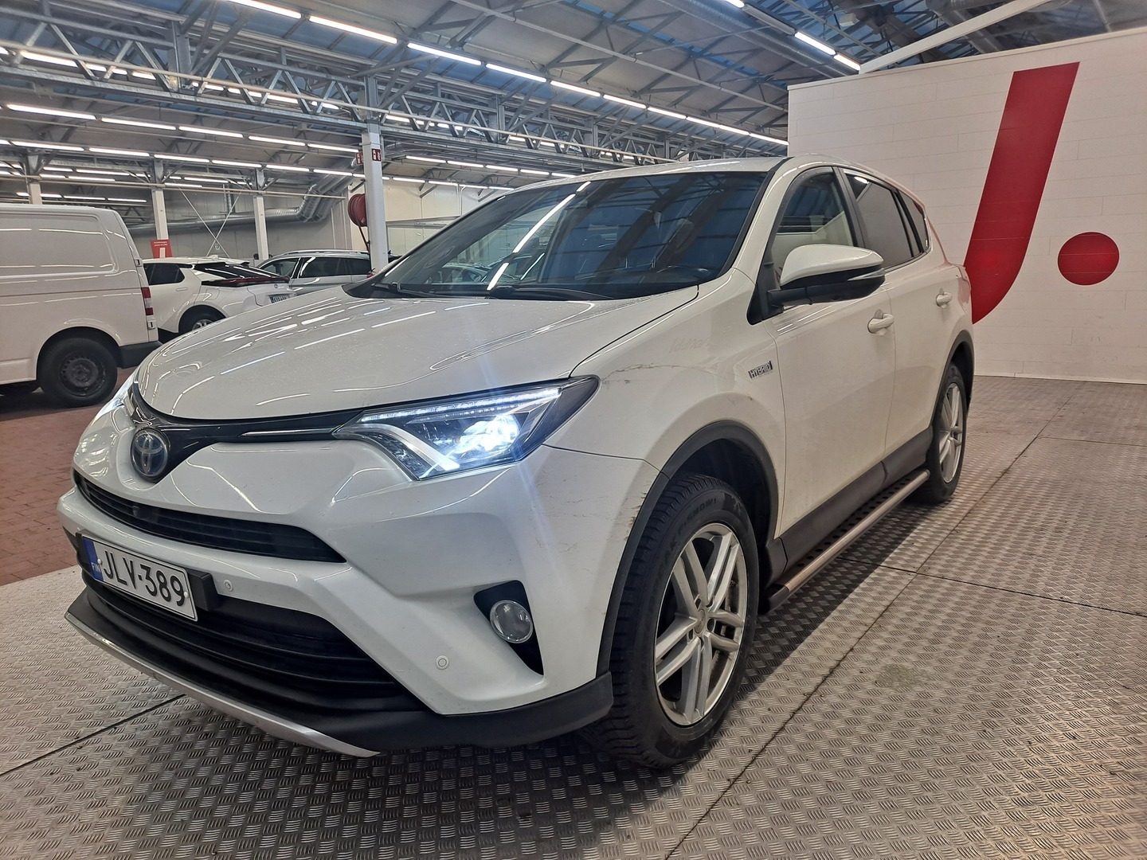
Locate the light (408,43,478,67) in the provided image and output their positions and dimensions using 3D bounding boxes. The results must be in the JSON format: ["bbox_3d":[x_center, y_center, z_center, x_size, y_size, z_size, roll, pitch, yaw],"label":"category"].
[{"bbox_3d":[-1.946,-5.745,12.683,0.090,0.070,1.500,6,13,37],"label":"light"}]

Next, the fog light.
[{"bbox_3d":[-0.127,0.393,1.694,0.090,0.090,0.050,2,12,22],"label":"fog light"}]

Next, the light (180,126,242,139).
[{"bbox_3d":[-8.011,-6.583,18.329,0.110,0.060,1.480,7,13,37],"label":"light"}]

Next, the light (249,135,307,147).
[{"bbox_3d":[-6.901,-6.738,19.329,0.110,0.060,1.480,7,13,37],"label":"light"}]

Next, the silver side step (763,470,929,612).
[{"bbox_3d":[1.049,0.337,3.105,0.170,0.075,1.770,6,13,36],"label":"silver side step"}]

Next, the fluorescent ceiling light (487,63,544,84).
[{"bbox_3d":[-0.939,-6.015,13.977,0.090,0.070,1.500,6,13,37],"label":"fluorescent ceiling light"}]

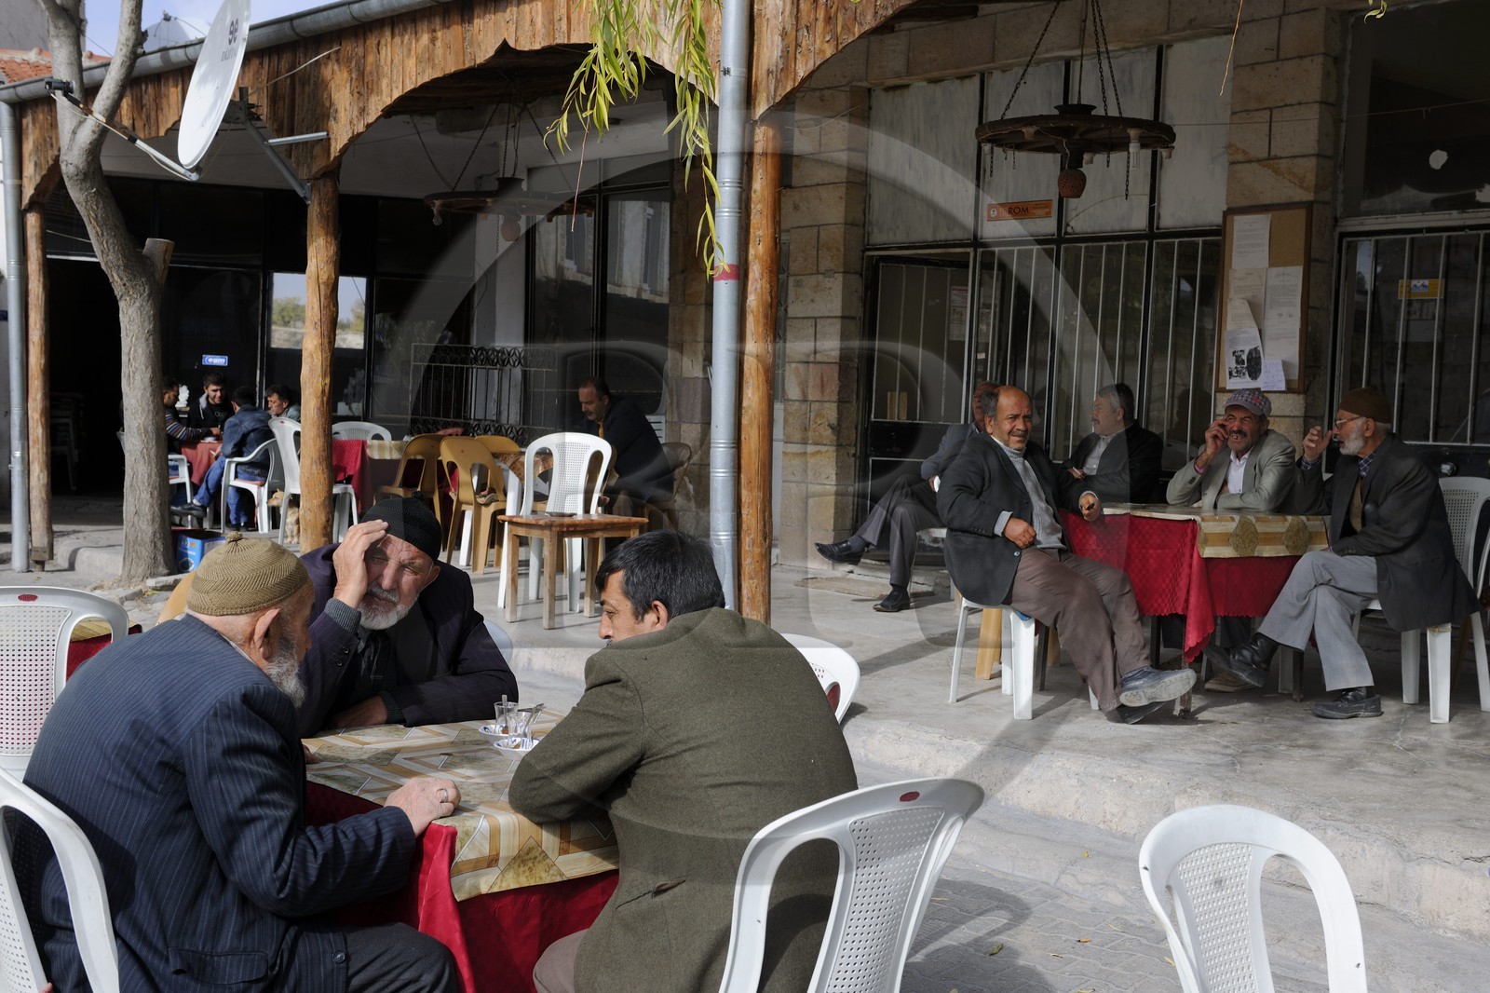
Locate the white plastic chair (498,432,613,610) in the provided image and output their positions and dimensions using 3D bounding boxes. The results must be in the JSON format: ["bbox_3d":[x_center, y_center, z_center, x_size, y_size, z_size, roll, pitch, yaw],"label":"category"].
[{"bbox_3d":[-0.987,0.127,9.591,0.480,0.890,0.550,3,5,22],"label":"white plastic chair"}]

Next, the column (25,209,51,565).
[{"bbox_3d":[-5.122,-0.772,13.185,0.145,2.582,0.145,-3,5,-41],"label":"column"}]

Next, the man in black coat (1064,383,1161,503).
[{"bbox_3d":[1.619,0.090,8.381,0.780,1.240,0.560,-3,6,-38],"label":"man in black coat"}]

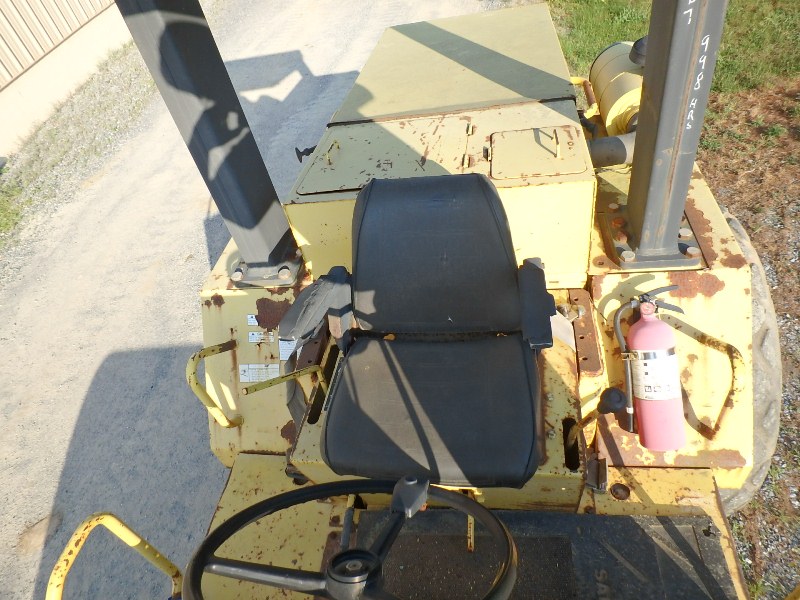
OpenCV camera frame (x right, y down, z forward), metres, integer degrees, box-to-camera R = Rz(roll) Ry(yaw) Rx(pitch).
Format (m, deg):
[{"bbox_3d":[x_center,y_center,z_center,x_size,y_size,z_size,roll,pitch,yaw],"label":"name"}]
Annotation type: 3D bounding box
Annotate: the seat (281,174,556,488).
[{"bbox_3d":[0.048,0.052,1.239,0.607,0.458,0.590,-2,44,13],"label":"seat"}]

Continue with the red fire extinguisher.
[{"bbox_3d":[0.643,0.169,1.344,0.162,0.394,0.114,-7,1,20],"label":"red fire extinguisher"}]

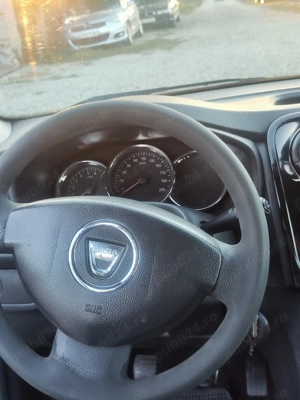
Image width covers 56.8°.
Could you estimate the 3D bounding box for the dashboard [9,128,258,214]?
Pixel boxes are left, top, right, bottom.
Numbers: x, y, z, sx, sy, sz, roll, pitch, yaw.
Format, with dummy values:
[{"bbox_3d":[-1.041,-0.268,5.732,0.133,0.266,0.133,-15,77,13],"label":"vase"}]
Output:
[{"bbox_3d":[-0.026,-0.053,0.537,0.420,0.155,0.100,-3,19,6],"label":"dashboard"}]

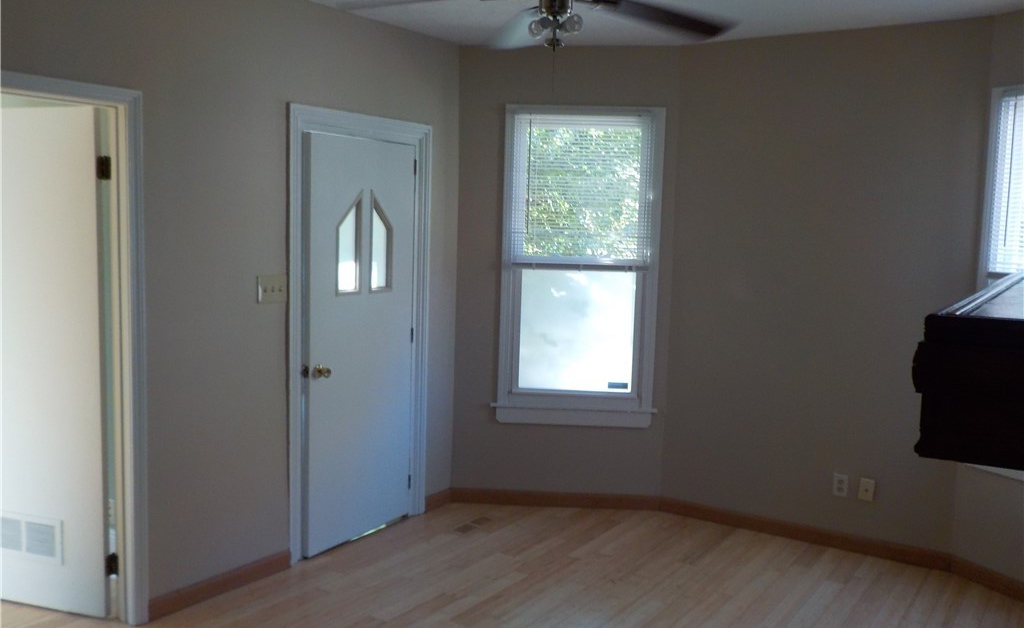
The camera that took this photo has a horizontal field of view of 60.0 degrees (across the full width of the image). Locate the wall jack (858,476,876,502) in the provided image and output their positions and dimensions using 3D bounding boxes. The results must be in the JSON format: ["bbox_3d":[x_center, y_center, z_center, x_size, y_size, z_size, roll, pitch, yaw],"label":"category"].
[{"bbox_3d":[1.791,0.888,4.477,0.070,0.112,0.008,5,7,33],"label":"wall jack"}]

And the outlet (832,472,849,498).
[{"bbox_3d":[1.683,0.883,4.548,0.071,0.115,0.008,5,7,33],"label":"outlet"}]

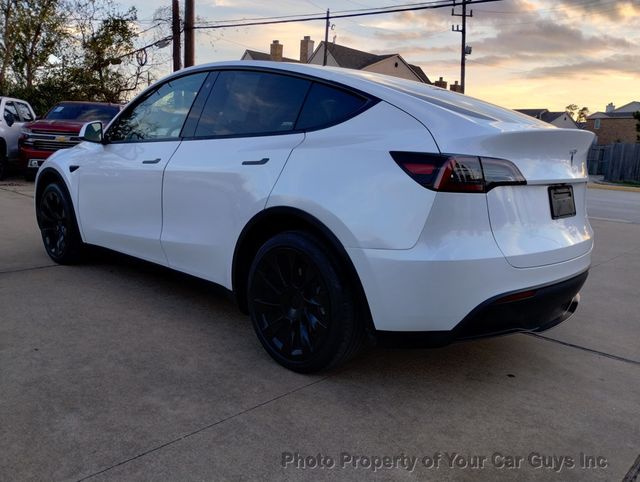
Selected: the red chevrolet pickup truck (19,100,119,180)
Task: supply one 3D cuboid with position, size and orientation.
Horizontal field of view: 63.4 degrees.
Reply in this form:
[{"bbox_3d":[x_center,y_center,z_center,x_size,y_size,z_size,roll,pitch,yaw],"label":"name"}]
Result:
[{"bbox_3d":[-5.823,-2.650,13.760,2.060,1.920,5.880,1,11,-8],"label":"red chevrolet pickup truck"}]

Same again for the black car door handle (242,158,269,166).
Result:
[{"bbox_3d":[-0.323,-0.398,2.605,0.215,0.045,0.030,12,14,42],"label":"black car door handle"}]

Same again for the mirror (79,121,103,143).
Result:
[{"bbox_3d":[-1.612,-0.784,3.720,0.140,0.160,0.215,12,14,42],"label":"mirror"}]

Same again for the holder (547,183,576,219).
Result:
[{"bbox_3d":[1.181,-0.189,2.517,0.020,0.160,0.310,-7,1,44],"label":"holder"}]

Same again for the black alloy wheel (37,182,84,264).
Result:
[{"bbox_3d":[-2.162,-0.147,4.530,0.710,0.710,0.250,12,14,42],"label":"black alloy wheel"}]

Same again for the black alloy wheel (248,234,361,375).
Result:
[{"bbox_3d":[-0.049,0.291,2.607,0.710,0.710,0.250,12,14,42],"label":"black alloy wheel"}]

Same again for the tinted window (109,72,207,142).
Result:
[{"bbox_3d":[-1.140,-0.902,3.557,1.030,0.510,0.070,12,-11,42],"label":"tinted window"}]

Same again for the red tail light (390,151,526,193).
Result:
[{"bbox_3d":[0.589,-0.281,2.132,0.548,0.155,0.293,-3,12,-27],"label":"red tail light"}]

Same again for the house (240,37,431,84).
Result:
[{"bbox_3d":[1.200,-10.726,39.878,14.500,9.200,11.000,2,10,0],"label":"house"}]

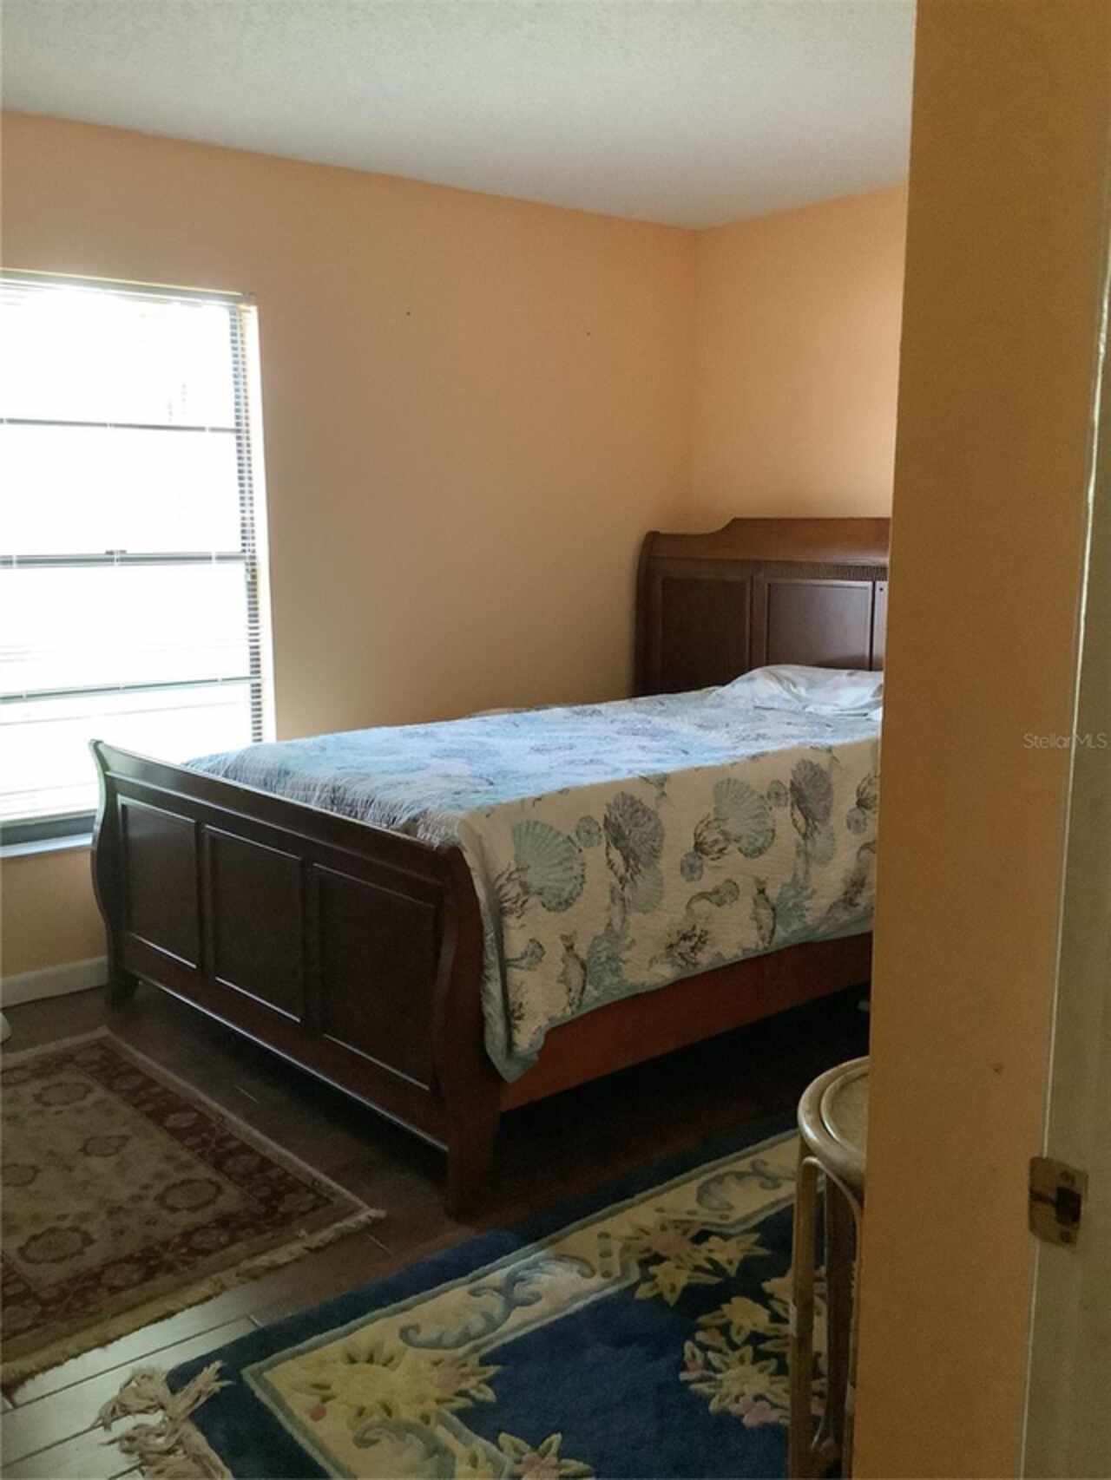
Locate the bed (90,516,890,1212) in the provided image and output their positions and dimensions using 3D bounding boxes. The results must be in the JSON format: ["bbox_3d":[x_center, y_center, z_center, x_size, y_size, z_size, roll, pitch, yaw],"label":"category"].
[{"bbox_3d":[0.093,0.056,3.823,2.300,1.350,1.640,-9,13,-41],"label":"bed"}]

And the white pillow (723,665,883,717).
[{"bbox_3d":[0.833,-0.170,4.029,0.470,0.130,0.690,-9,13,-41],"label":"white pillow"}]

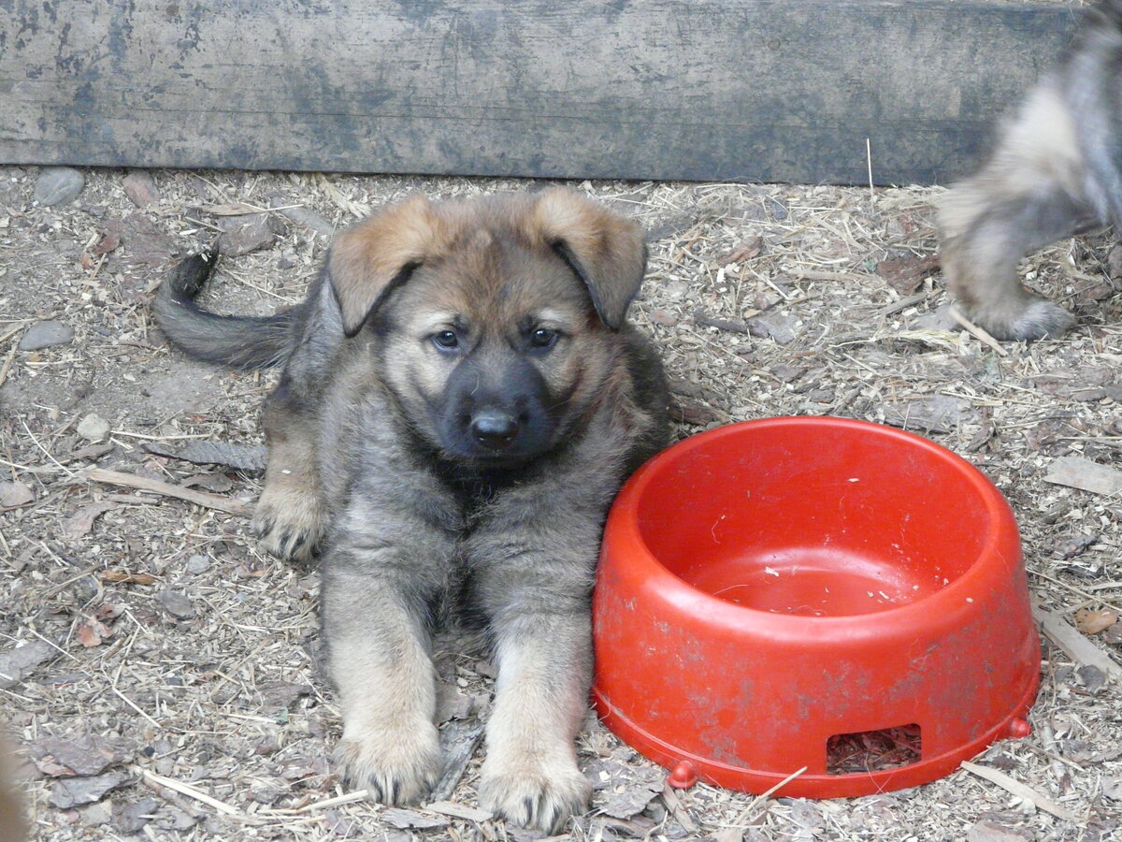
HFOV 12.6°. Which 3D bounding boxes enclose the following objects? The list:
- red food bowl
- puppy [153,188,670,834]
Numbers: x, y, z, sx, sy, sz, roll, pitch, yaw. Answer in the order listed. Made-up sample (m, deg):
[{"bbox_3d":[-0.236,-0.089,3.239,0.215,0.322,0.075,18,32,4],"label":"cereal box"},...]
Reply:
[{"bbox_3d":[0.146,0.096,2.876,0.255,0.109,0.255,0,31,0],"label":"red food bowl"},{"bbox_3d":[-0.076,-0.048,2.971,0.276,0.260,0.636,-5,31,-9],"label":"puppy"}]

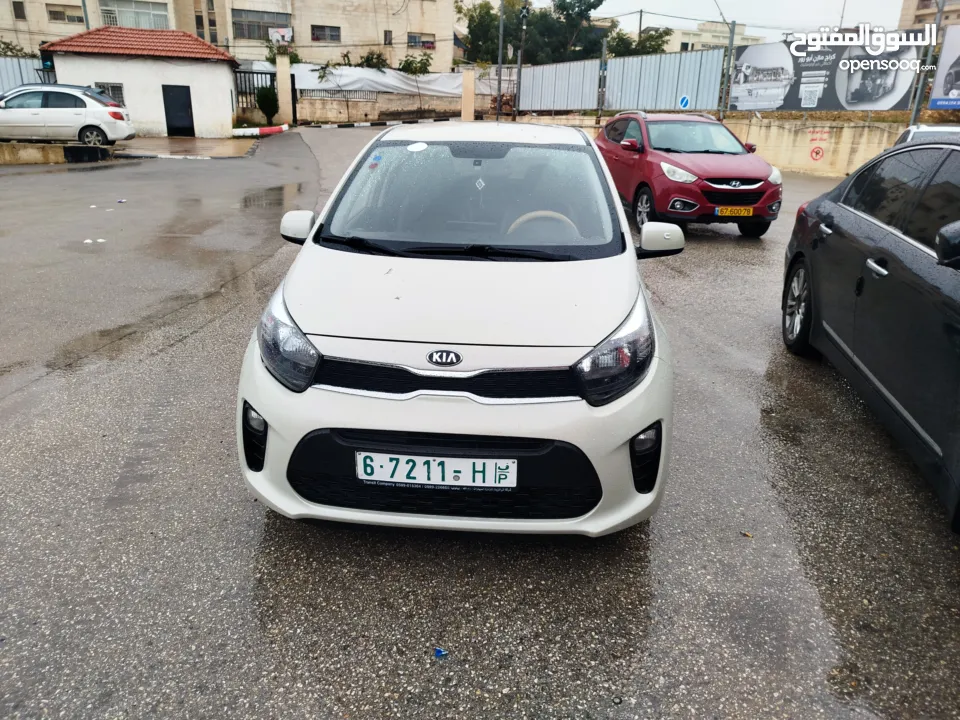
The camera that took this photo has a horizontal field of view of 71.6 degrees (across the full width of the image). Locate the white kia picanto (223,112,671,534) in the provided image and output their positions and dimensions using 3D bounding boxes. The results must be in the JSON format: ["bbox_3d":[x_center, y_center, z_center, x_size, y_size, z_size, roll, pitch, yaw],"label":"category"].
[{"bbox_3d":[0.020,-0.531,3.702,1.660,1.485,3.595,3,20,4],"label":"white kia picanto"}]

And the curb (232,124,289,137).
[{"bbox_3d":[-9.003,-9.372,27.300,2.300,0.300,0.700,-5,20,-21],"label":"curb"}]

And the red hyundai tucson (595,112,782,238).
[{"bbox_3d":[2.982,-2.988,10.378,1.880,1.665,4.410,-1,20,-6],"label":"red hyundai tucson"}]

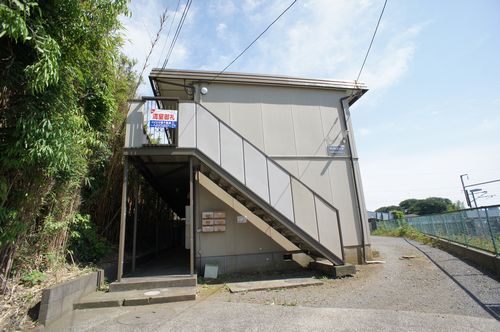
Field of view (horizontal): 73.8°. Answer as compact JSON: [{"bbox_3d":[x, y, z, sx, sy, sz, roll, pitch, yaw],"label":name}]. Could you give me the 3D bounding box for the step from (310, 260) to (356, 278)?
[{"bbox_3d":[2.036,2.517,8.087,0.500,0.250,1.340,-1,-14,-9],"label":"step"}]

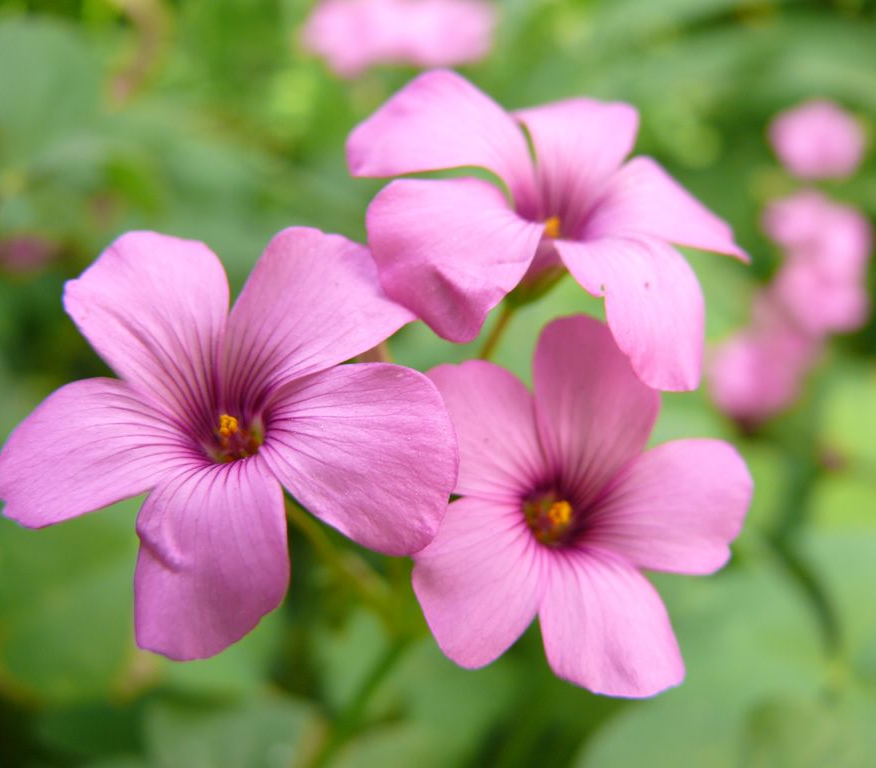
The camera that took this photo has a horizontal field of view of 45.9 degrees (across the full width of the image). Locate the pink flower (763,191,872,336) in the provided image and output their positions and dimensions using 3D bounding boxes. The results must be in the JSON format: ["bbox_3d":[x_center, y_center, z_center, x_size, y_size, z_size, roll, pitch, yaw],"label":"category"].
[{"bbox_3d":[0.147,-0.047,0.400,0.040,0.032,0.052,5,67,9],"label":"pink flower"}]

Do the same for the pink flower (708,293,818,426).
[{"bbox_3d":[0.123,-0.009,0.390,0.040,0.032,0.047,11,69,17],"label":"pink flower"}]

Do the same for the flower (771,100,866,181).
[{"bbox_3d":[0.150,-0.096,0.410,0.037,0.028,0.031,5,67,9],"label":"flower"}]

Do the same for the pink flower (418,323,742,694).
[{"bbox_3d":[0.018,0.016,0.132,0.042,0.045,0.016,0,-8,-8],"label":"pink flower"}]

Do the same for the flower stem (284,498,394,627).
[{"bbox_3d":[-0.013,0.024,0.140,0.003,0.022,0.003,-42,23,0],"label":"flower stem"}]

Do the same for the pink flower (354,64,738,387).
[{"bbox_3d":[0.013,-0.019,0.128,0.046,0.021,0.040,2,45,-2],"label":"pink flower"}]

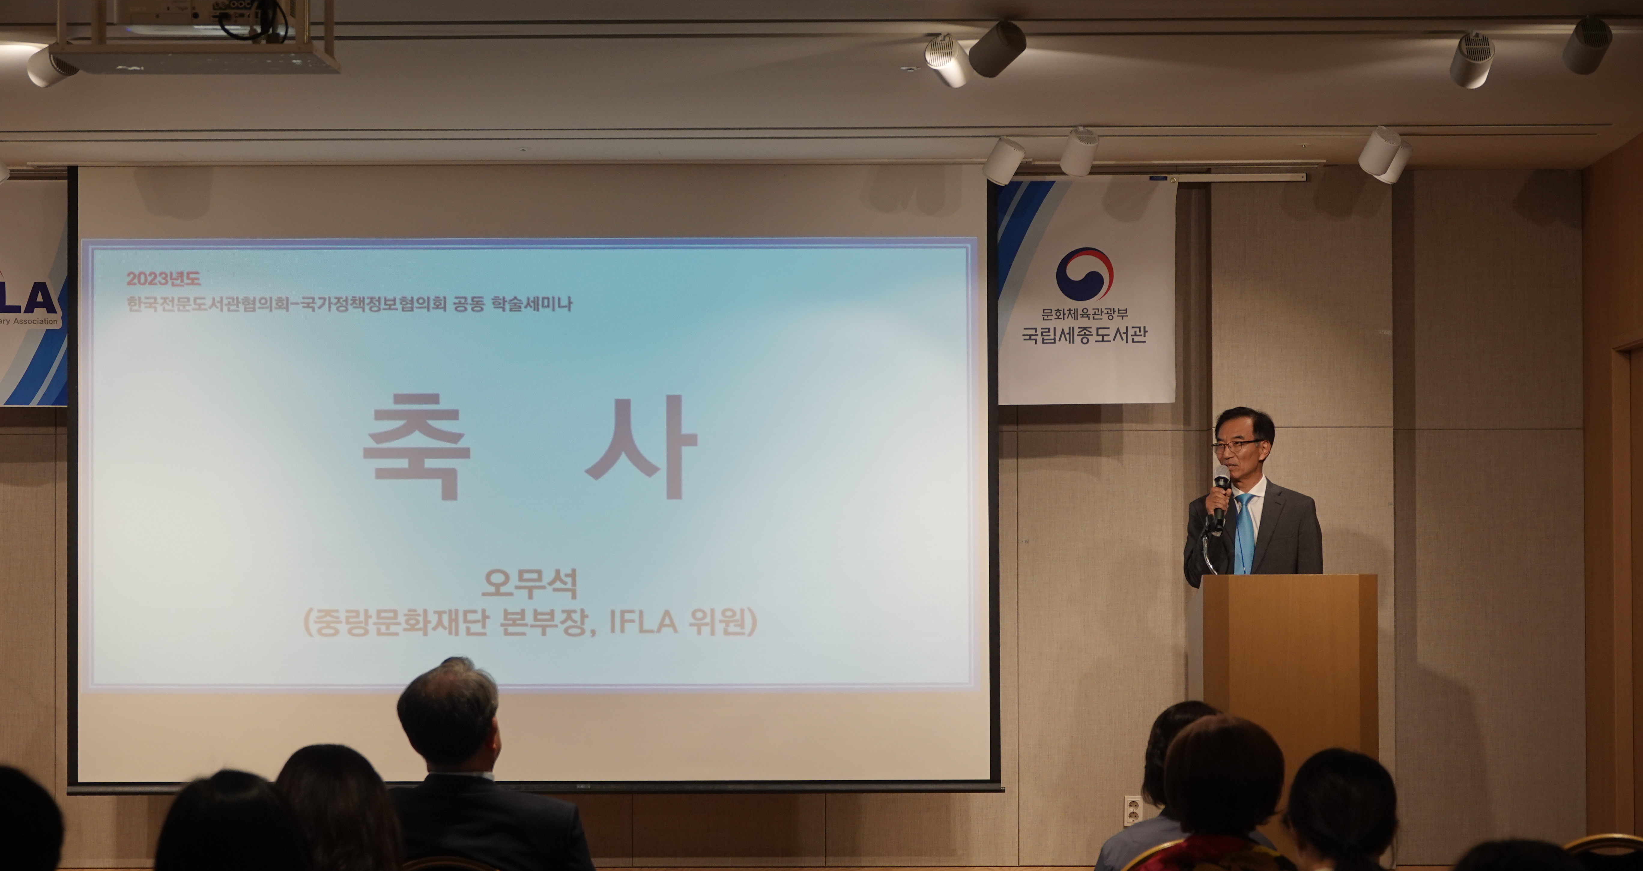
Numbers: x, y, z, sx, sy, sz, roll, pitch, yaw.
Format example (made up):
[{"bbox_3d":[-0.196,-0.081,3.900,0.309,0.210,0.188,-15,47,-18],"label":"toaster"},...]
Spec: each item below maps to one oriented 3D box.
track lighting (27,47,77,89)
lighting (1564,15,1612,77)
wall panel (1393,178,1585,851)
[{"bbox_3d":[-2.119,-1.020,11.079,0.122,0.100,0.100,-20,-14,41],"label":"track lighting"},{"bbox_3d":[2.183,-1.109,11.441,0.110,0.110,0.140,0,-30,-7],"label":"lighting"},{"bbox_3d":[2.497,0.302,15.033,0.708,2.600,0.050,0,-2,1],"label":"wall panel"}]

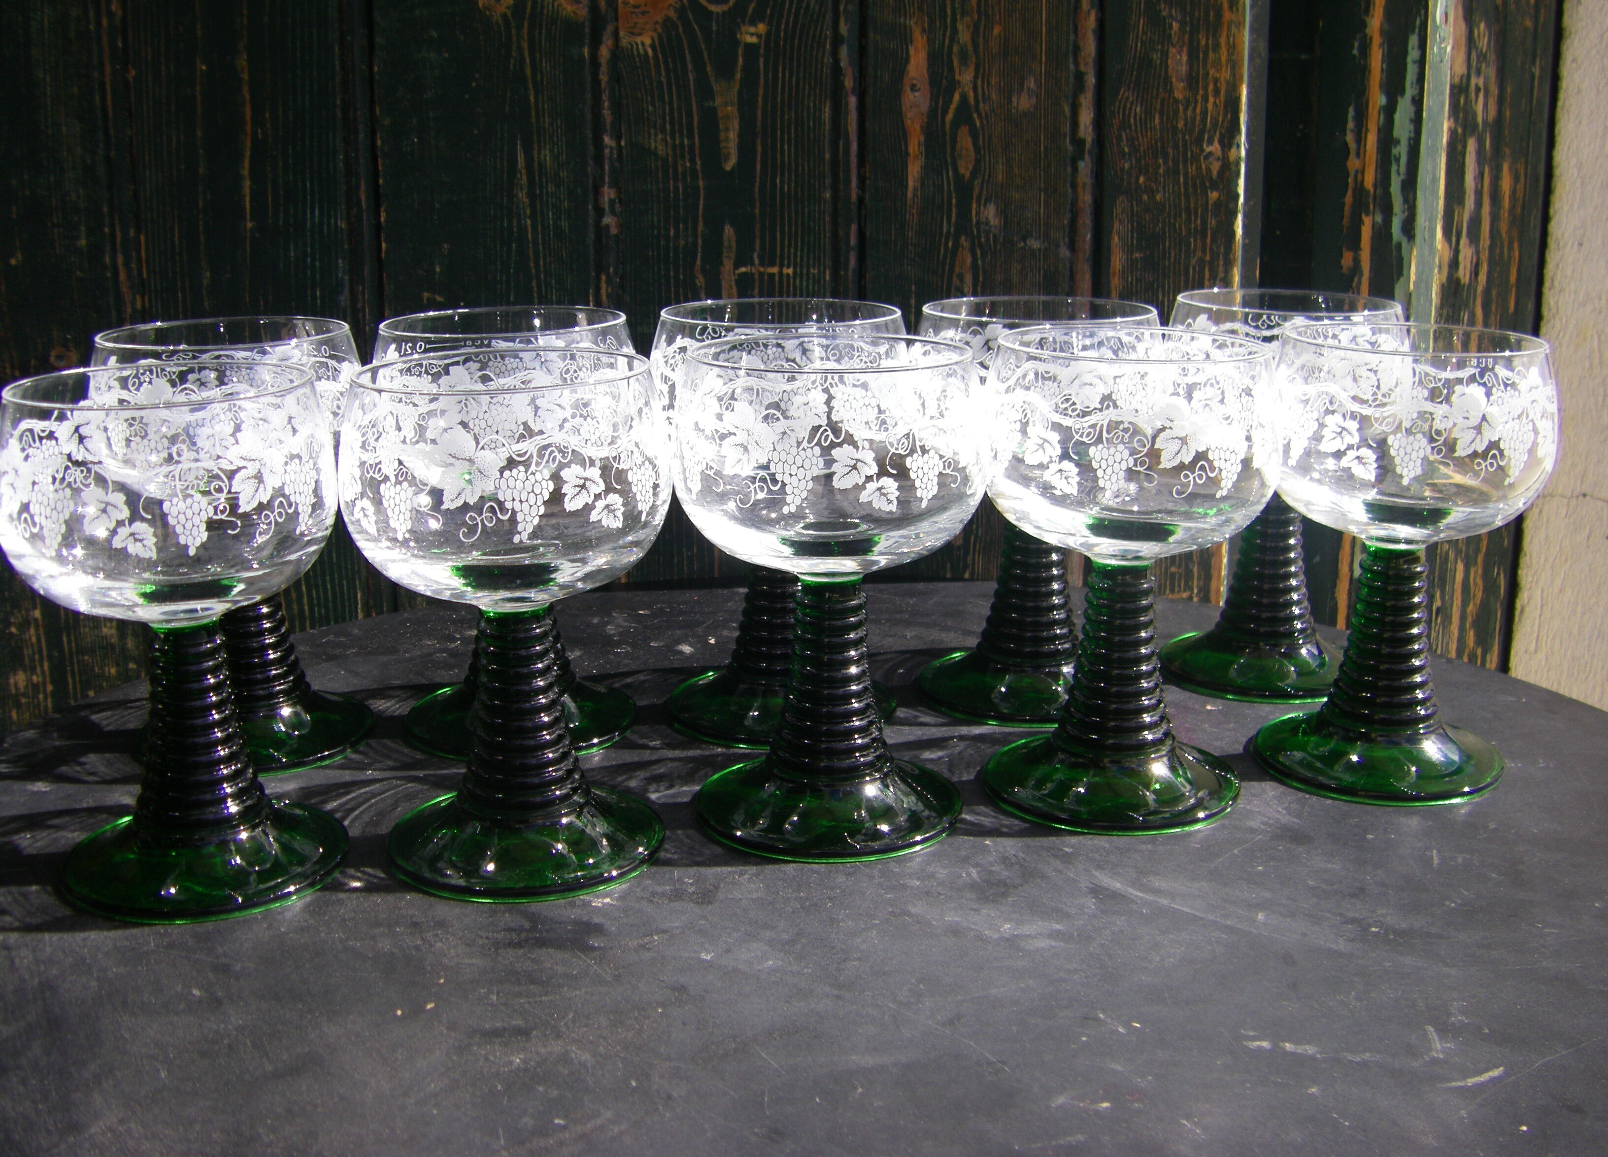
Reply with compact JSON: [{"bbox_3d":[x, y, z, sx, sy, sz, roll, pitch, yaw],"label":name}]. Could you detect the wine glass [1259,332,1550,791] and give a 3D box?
[{"bbox_3d":[0.177,-0.007,0.531,0.085,0.132,0.085,0,15,0],"label":"wine glass"}]

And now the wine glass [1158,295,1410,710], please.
[{"bbox_3d":[0.166,-0.031,0.618,0.085,0.132,0.085,0,15,0],"label":"wine glass"}]

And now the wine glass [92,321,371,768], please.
[{"bbox_3d":[-0.177,-0.013,0.558,0.085,0.132,0.085,0,15,0],"label":"wine glass"}]

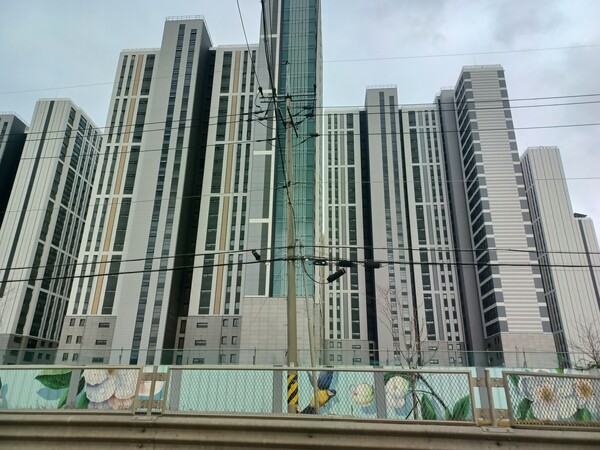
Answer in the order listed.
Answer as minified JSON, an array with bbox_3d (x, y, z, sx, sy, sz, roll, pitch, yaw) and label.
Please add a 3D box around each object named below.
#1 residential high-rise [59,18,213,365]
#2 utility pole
[{"bbox_3d":[-31.603,-7.748,90.449,18.300,80.200,10.000,-1,-21,5],"label":"residential high-rise"},{"bbox_3d":[-0.346,0.473,16.524,0.370,13.147,0.370,-1,-21,-1],"label":"utility pole"}]

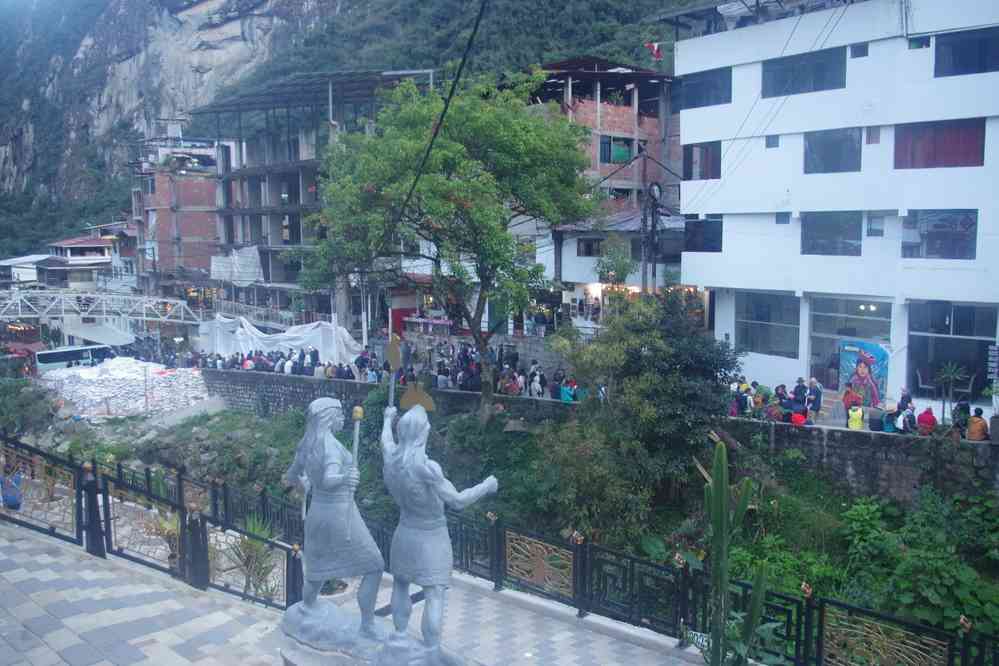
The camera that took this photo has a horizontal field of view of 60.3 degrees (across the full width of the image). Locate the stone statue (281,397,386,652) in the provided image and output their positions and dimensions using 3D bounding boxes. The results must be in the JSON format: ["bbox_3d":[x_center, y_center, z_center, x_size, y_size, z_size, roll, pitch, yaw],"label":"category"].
[{"bbox_3d":[-1.505,1.727,7.800,0.850,2.200,0.750,-2,7,-15],"label":"stone statue"}]

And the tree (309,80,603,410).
[{"bbox_3d":[-1.994,-3.642,35.000,11.000,13.000,9.500,0,6,0],"label":"tree"}]

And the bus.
[{"bbox_3d":[-42.490,2.899,86.000,8.000,2.950,2.350,-2,5,27],"label":"bus"}]

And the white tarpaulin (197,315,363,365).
[{"bbox_3d":[-12.444,0.474,48.000,2.500,2.700,14.500,-6,9,-42],"label":"white tarpaulin"}]

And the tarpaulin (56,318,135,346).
[{"bbox_3d":[-41.696,-0.155,89.000,7.300,2.700,4.500,3,7,25],"label":"tarpaulin"}]

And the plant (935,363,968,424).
[{"bbox_3d":[13.136,1.773,25.000,0.900,1.750,0.850,0,6,0],"label":"plant"}]

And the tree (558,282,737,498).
[{"bbox_3d":[4.447,1.882,25.500,4.900,6.000,4.600,0,6,0],"label":"tree"}]

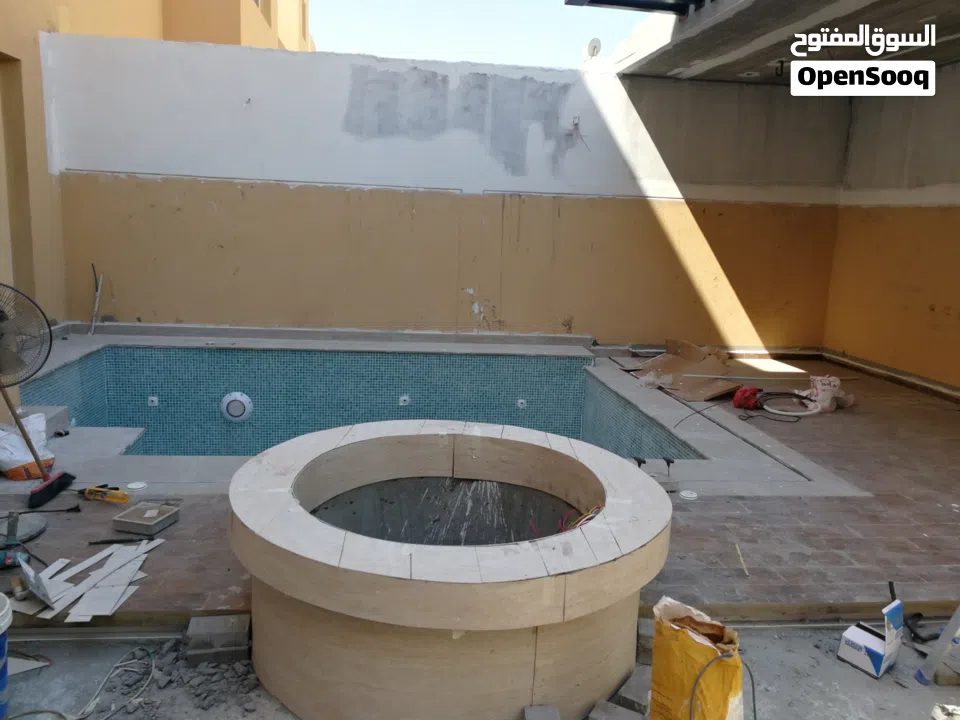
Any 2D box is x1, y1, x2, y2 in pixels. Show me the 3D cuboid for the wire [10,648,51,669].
[{"bbox_3d":[-1.460,0.970,2.432,0.150,0.040,0.090,0,11,-13],"label":"wire"}]

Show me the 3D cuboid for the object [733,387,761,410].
[{"bbox_3d":[2.069,0.303,5.814,0.200,0.165,0.160,6,11,17],"label":"object"}]

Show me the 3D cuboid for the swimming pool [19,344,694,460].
[{"bbox_3d":[-0.969,0.791,5.663,4.353,1.222,2.717,1,11,-8],"label":"swimming pool"}]

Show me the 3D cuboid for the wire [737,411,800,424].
[{"bbox_3d":[2.185,0.418,5.637,0.475,0.030,0.240,3,11,2],"label":"wire"}]

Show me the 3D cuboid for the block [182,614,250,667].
[{"bbox_3d":[-0.884,0.951,2.539,0.200,0.120,0.110,1,11,-8],"label":"block"}]

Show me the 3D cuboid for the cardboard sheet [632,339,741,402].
[{"bbox_3d":[1.935,0.074,6.939,0.850,0.190,1.750,6,11,15],"label":"cardboard sheet"}]

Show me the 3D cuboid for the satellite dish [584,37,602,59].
[{"bbox_3d":[4.111,-11.268,27.000,0.300,0.660,0.620,11,14,36],"label":"satellite dish"}]

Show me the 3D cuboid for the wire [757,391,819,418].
[{"bbox_3d":[2.433,0.341,5.920,0.480,0.090,0.500,7,12,23],"label":"wire"}]

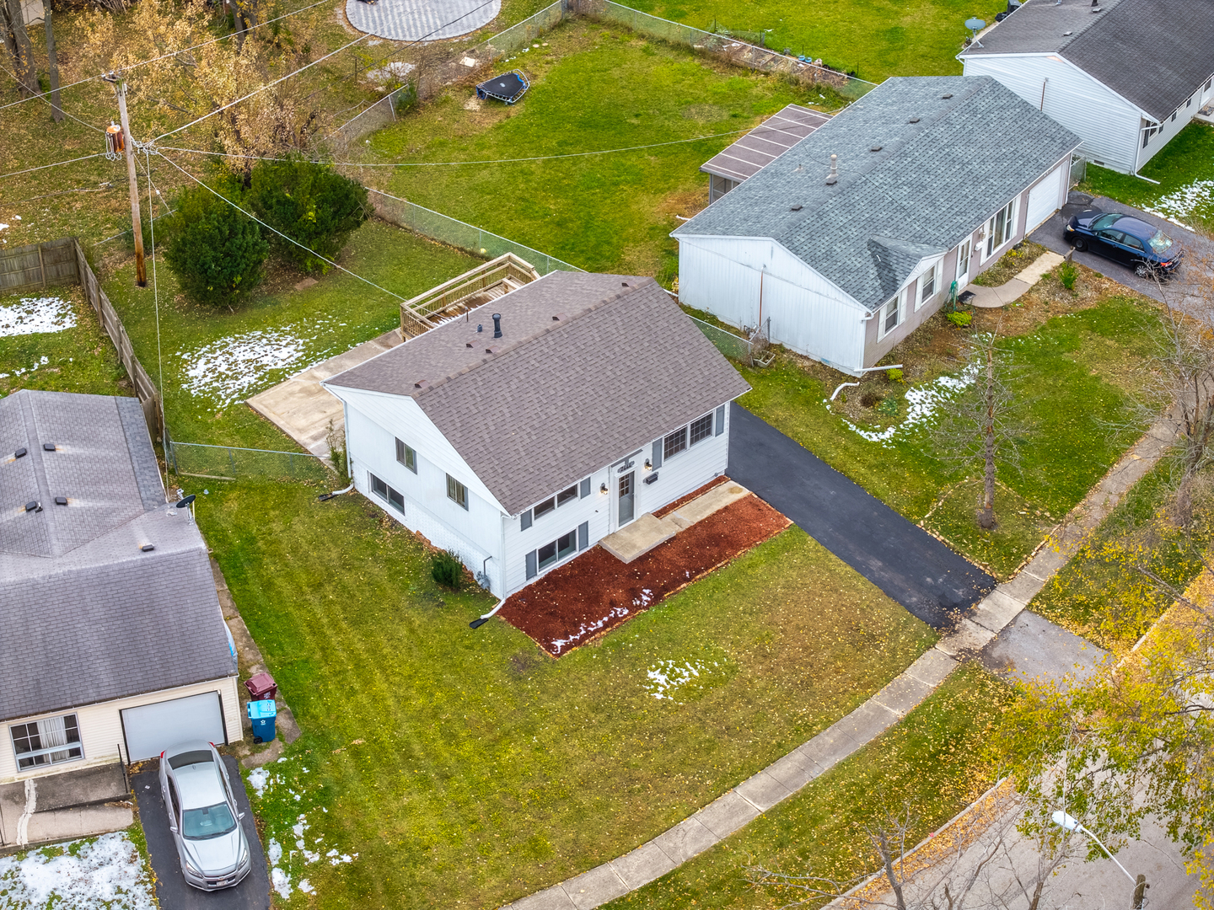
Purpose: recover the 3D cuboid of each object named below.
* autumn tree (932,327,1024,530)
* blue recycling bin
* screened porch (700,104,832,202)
[{"bbox_3d":[11.608,-0.721,75.990,3.000,7.623,3.000,0,36,0],"label":"autumn tree"},{"bbox_3d":[-9.840,7.687,70.370,0.800,1.060,0.680,-5,37,-6],"label":"blue recycling bin"},{"bbox_3d":[6.462,-10.876,94.046,2.656,2.600,6.200,24,43,29],"label":"screened porch"}]

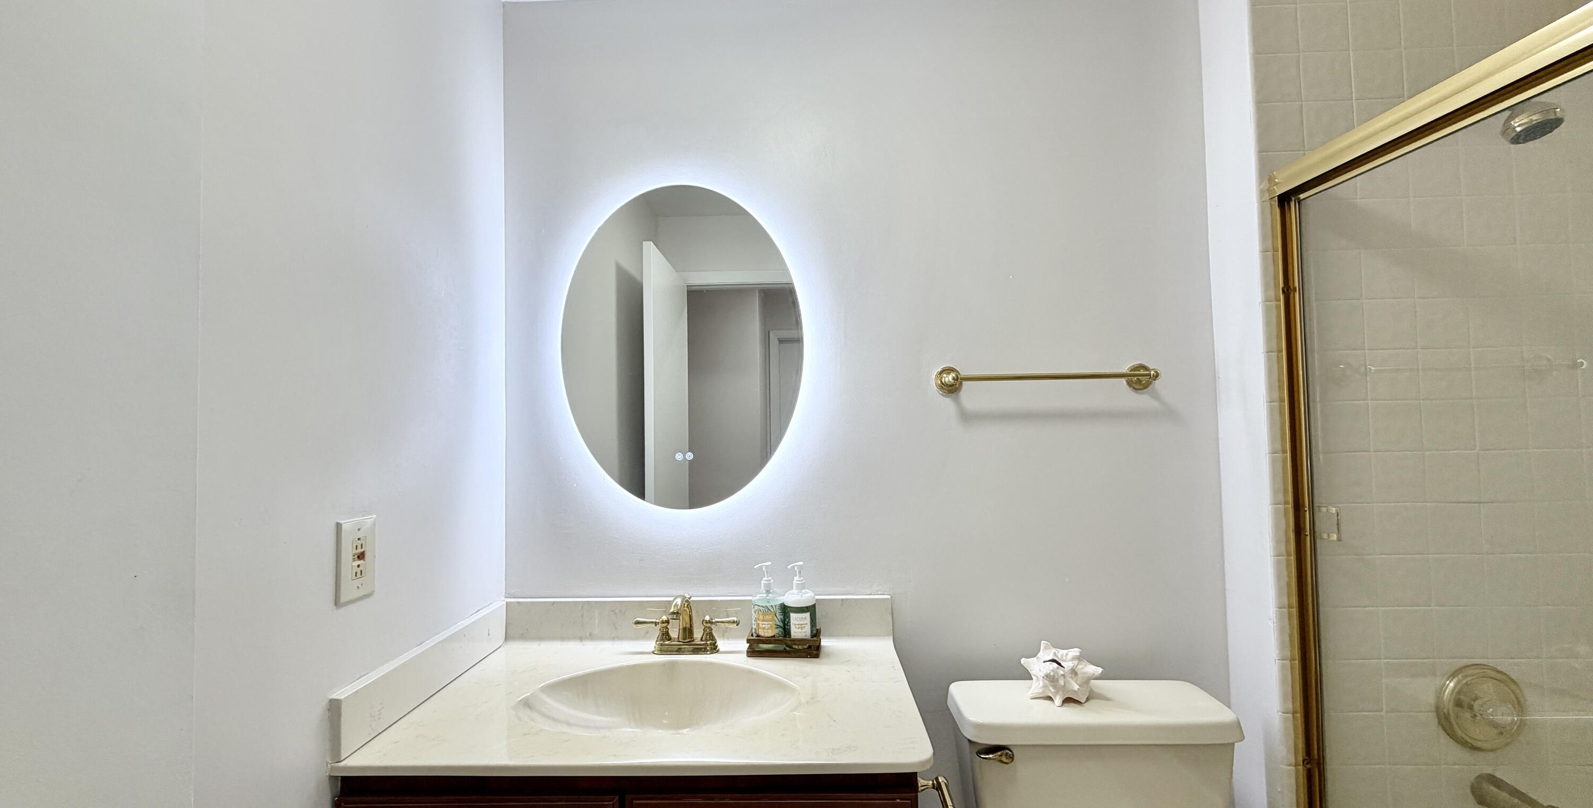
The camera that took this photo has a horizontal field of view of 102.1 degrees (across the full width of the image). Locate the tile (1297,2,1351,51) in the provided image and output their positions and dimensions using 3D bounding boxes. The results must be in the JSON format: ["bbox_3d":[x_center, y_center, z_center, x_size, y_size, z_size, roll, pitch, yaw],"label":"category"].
[{"bbox_3d":[1.150,-0.817,1.408,0.108,0.109,0.009,-1,-2,2],"label":"tile"}]

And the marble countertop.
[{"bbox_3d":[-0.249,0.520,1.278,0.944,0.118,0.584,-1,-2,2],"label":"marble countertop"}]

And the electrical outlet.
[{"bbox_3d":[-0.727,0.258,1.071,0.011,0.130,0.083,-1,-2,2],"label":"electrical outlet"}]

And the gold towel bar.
[{"bbox_3d":[0.600,-0.062,1.527,0.524,0.066,0.080,-1,-2,2],"label":"gold towel bar"}]

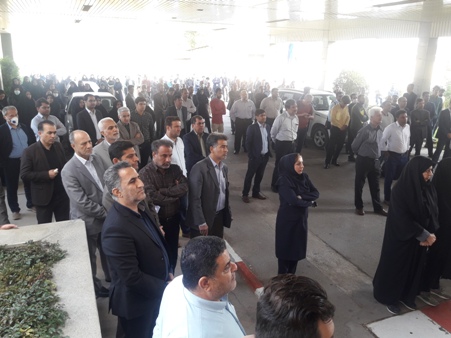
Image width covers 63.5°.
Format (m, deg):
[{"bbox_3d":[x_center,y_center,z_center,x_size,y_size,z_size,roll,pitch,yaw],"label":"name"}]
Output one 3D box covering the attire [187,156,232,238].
[{"bbox_3d":[-0.171,0.544,3.946,0.360,1.400,0.540,13,20,36],"label":"attire"}]

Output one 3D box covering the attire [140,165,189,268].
[{"bbox_3d":[-0.589,0.672,3.548,0.560,1.450,0.380,-15,22,-43],"label":"attire"}]

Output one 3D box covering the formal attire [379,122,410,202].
[{"bbox_3d":[3.019,-0.097,6.495,0.490,1.440,0.310,-3,16,-14],"label":"formal attire"}]

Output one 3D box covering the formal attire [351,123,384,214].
[{"bbox_3d":[2.376,0.015,6.017,0.520,1.490,0.360,-8,18,-28],"label":"formal attire"}]

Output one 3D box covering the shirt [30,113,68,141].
[{"bbox_3d":[-3.221,-0.688,6.654,0.340,0.620,0.550,15,21,40],"label":"shirt"}]

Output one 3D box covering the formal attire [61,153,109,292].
[{"bbox_3d":[-1.431,0.575,3.799,0.350,1.470,0.530,9,18,26],"label":"formal attire"}]

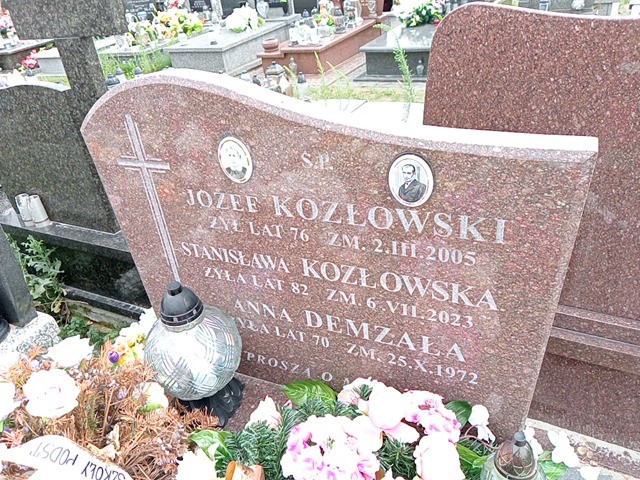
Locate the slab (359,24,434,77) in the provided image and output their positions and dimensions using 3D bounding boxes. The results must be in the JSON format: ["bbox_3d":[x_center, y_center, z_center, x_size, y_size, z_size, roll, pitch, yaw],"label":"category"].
[{"bbox_3d":[1.192,-2.096,5.568,0.937,0.282,1.755,10,35,27],"label":"slab"}]

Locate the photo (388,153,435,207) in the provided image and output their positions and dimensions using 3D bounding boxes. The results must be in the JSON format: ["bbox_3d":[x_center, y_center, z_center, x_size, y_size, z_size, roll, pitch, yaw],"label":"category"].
[{"bbox_3d":[0.157,-0.101,0.896,0.080,0.100,0.008,8,34,24],"label":"photo"}]

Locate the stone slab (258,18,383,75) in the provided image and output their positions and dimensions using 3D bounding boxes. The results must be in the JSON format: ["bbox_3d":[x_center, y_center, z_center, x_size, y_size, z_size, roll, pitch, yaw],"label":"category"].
[{"bbox_3d":[0.097,-2.249,6.047,0.642,0.275,1.795,10,35,27],"label":"stone slab"}]

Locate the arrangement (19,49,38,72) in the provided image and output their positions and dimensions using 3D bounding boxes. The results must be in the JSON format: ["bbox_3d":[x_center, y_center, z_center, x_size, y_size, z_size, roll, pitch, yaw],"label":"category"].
[{"bbox_3d":[-4.164,-2.503,7.321,0.250,0.320,0.240,10,35,27],"label":"arrangement"}]

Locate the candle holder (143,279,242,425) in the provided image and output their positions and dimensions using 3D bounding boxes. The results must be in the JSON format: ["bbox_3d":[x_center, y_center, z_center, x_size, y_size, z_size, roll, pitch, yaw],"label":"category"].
[{"bbox_3d":[-0.294,0.257,1.217,0.221,0.382,0.221,8,34,24],"label":"candle holder"}]

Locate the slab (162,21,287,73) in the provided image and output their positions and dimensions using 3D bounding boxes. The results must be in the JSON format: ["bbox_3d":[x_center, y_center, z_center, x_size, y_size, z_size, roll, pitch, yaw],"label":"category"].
[{"bbox_3d":[-1.140,-2.558,6.824,0.943,0.275,1.716,10,35,27],"label":"slab"}]

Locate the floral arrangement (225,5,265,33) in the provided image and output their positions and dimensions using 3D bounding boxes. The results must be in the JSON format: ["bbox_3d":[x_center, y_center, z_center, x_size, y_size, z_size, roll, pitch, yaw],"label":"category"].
[{"bbox_3d":[-1.048,-3.039,7.037,0.470,0.310,0.420,10,35,27],"label":"floral arrangement"}]

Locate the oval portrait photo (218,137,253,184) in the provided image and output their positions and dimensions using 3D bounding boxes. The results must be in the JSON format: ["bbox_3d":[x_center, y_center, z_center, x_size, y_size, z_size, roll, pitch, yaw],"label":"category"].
[{"bbox_3d":[-0.171,-0.158,1.036,0.080,0.100,0.008,8,34,24],"label":"oval portrait photo"}]

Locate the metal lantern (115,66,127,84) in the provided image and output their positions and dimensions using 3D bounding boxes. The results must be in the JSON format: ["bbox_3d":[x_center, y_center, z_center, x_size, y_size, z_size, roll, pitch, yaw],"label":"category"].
[{"bbox_3d":[-2.377,-1.939,6.119,0.115,0.200,0.115,10,35,27],"label":"metal lantern"}]

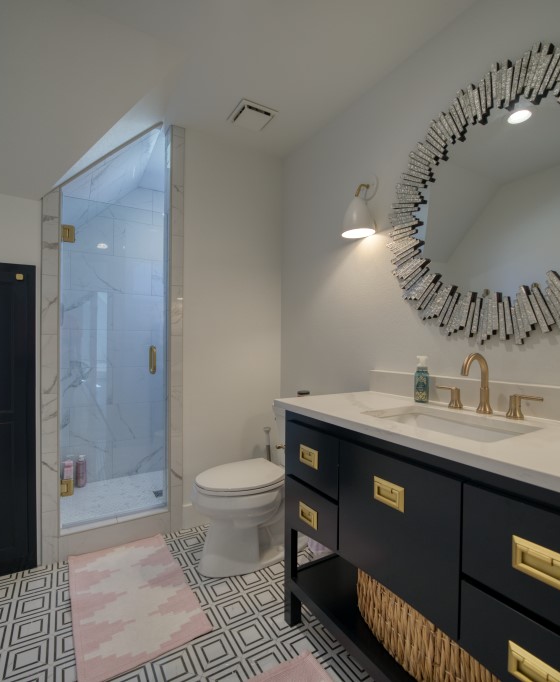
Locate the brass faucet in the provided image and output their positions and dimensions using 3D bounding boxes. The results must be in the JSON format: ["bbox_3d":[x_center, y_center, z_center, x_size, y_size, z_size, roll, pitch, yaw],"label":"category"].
[{"bbox_3d":[0.667,0.143,1.163,0.172,0.205,0.058,0,-1,-31],"label":"brass faucet"}]

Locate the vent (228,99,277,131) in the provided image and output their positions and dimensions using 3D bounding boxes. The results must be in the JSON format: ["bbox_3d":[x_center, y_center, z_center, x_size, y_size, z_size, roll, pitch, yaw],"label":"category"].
[{"bbox_3d":[-0.152,-1.280,1.955,0.222,0.025,0.215,0,0,-31],"label":"vent"}]

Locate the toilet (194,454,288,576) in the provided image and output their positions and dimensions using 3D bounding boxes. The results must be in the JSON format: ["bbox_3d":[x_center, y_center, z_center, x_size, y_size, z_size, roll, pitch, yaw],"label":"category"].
[{"bbox_3d":[-0.102,0.765,1.897,0.725,0.770,0.440,0,0,-31],"label":"toilet"}]

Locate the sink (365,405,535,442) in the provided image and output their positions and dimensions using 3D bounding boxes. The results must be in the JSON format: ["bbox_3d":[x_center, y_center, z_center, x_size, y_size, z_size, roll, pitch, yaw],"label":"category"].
[{"bbox_3d":[0.511,0.316,1.064,0.280,0.140,0.420,0,0,-31],"label":"sink"}]

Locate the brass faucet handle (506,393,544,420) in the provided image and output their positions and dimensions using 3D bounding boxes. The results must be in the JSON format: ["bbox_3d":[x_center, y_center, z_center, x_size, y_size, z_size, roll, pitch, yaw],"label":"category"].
[{"bbox_3d":[0.767,0.208,1.073,0.056,0.073,0.104,0,-1,-31],"label":"brass faucet handle"}]

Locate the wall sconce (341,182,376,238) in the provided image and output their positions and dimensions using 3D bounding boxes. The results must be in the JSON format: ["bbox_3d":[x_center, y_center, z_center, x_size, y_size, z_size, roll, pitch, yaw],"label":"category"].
[{"bbox_3d":[0.389,-0.661,1.683,0.177,0.277,0.158,0,-1,-31],"label":"wall sconce"}]

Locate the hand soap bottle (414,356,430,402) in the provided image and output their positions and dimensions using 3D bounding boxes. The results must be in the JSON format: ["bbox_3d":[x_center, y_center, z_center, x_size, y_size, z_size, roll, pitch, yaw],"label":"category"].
[{"bbox_3d":[0.577,0.154,1.387,0.060,0.185,0.060,0,0,37],"label":"hand soap bottle"}]

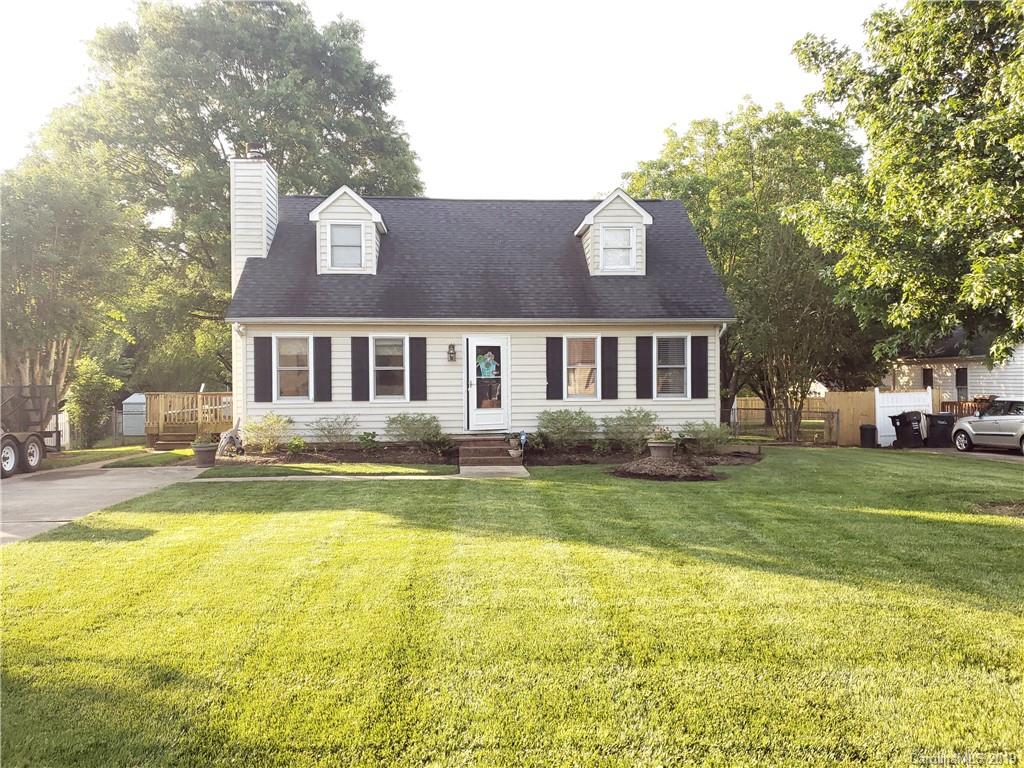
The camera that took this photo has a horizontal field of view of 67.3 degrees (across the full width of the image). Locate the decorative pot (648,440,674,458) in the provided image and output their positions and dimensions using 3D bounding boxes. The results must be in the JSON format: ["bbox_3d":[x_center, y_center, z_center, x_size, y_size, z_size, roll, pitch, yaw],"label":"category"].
[{"bbox_3d":[2.896,1.277,15.000,0.540,0.340,0.540,0,0,0],"label":"decorative pot"}]

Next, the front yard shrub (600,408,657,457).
[{"bbox_3d":[2.465,0.997,16.133,1.240,0.960,1.150,0,0,-4],"label":"front yard shrub"}]

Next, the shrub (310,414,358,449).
[{"bbox_3d":[-3.659,0.989,15.841,0.980,0.720,0.900,0,0,-4],"label":"shrub"}]

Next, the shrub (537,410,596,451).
[{"bbox_3d":[1.141,0.956,16.143,1.280,0.880,1.150,0,0,-4],"label":"shrub"}]

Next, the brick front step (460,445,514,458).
[{"bbox_3d":[-0.443,1.354,15.460,1.200,0.170,0.340,0,0,-4],"label":"brick front step"}]

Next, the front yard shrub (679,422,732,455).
[{"bbox_3d":[4.151,1.169,16.500,1.130,0.700,0.950,0,0,-5],"label":"front yard shrub"}]

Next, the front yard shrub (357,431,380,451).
[{"bbox_3d":[-2.943,1.170,15.725,0.490,0.430,0.470,0,0,-4],"label":"front yard shrub"}]

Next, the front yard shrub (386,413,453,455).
[{"bbox_3d":[-1.948,1.043,16.200,1.360,0.880,1.100,0,0,-5],"label":"front yard shrub"}]

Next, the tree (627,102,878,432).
[{"bbox_3d":[8.130,-3.905,26.000,8.000,11.200,7.200,0,0,-5],"label":"tree"}]

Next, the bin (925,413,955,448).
[{"bbox_3d":[13.713,1.493,24.700,0.850,1.130,0.720,0,0,37],"label":"bin"}]

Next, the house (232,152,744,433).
[{"bbox_3d":[-0.952,-1.965,20.377,11.100,6.600,8.000,0,0,-4],"label":"house"}]

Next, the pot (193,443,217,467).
[{"bbox_3d":[-6.217,1.450,15.600,0.530,0.480,0.530,0,0,-5],"label":"pot"}]

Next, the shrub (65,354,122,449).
[{"bbox_3d":[-11.277,0.482,20.782,1.480,2.440,1.400,0,0,-4],"label":"shrub"}]

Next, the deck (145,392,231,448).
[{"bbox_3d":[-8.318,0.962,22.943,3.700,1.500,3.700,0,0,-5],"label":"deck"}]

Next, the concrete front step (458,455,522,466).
[{"bbox_3d":[-0.412,1.517,15.162,1.220,0.165,0.360,0,0,-4],"label":"concrete front step"}]

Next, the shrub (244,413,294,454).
[{"bbox_3d":[-5.029,1.027,15.950,1.030,0.870,0.950,0,0,-5],"label":"shrub"}]

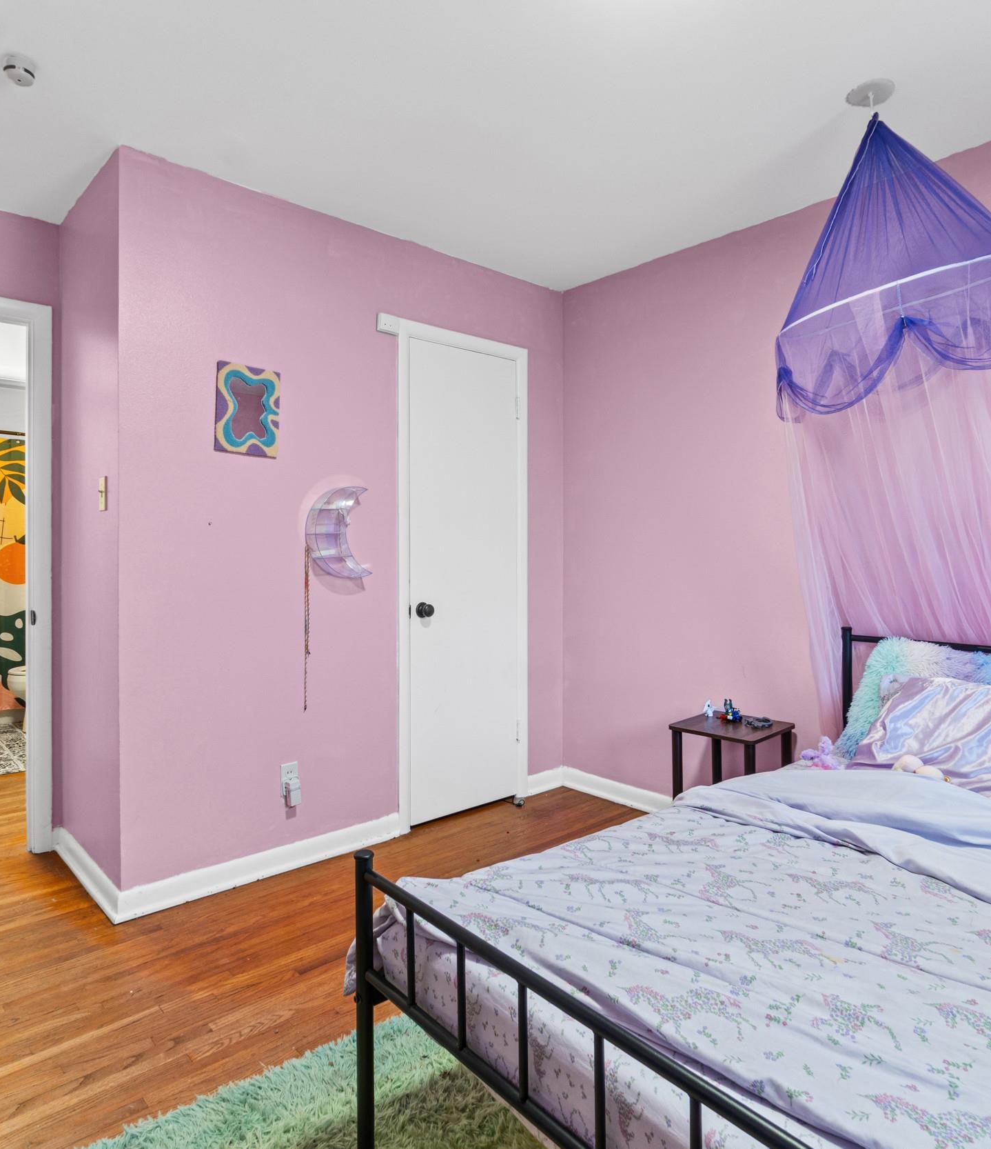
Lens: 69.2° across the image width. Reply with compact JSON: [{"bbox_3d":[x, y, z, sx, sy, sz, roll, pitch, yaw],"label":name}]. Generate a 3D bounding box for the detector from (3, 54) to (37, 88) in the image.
[{"bbox_3d":[-1.245,-1.315,1.877,0.095,0.042,0.095,-1,2,-42],"label":"detector"}]

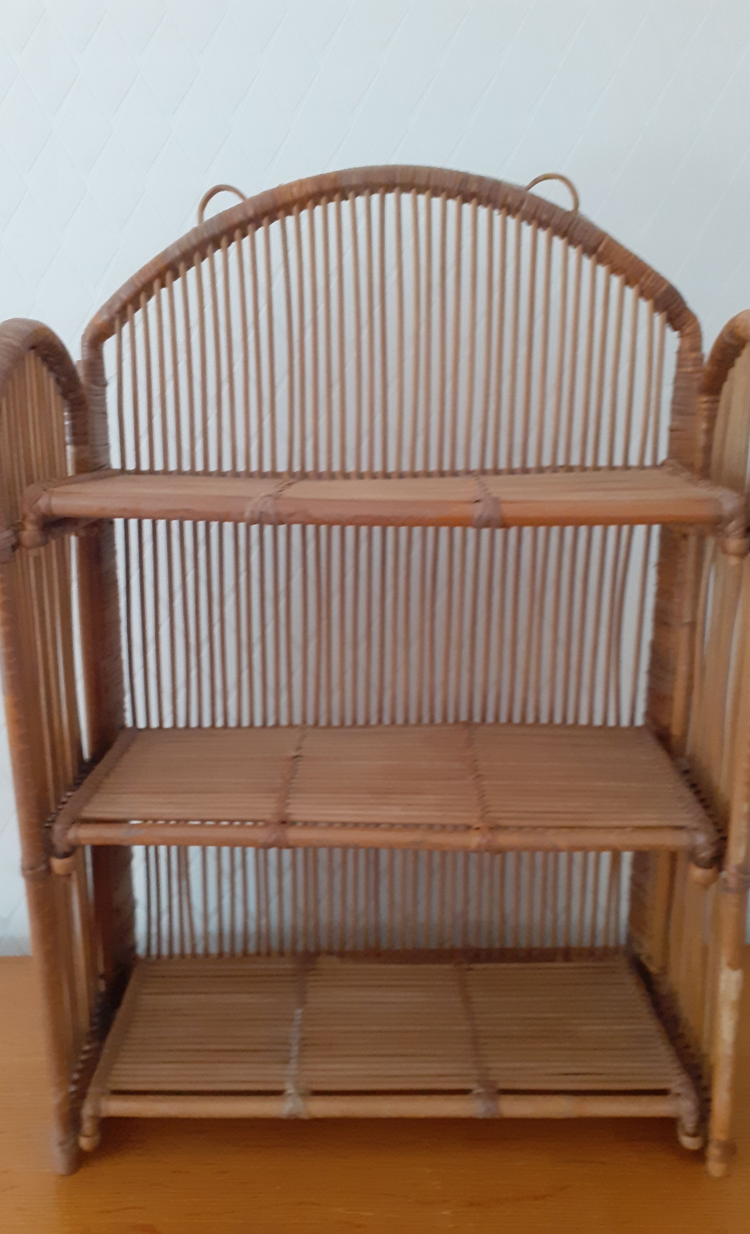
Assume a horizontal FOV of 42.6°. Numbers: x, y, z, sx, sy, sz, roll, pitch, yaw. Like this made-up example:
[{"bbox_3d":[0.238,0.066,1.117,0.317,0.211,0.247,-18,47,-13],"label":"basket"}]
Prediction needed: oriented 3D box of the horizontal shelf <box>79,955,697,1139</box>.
[{"bbox_3d":[0.008,0.315,0.718,0.412,0.026,0.162,0,15,1],"label":"horizontal shelf"}]

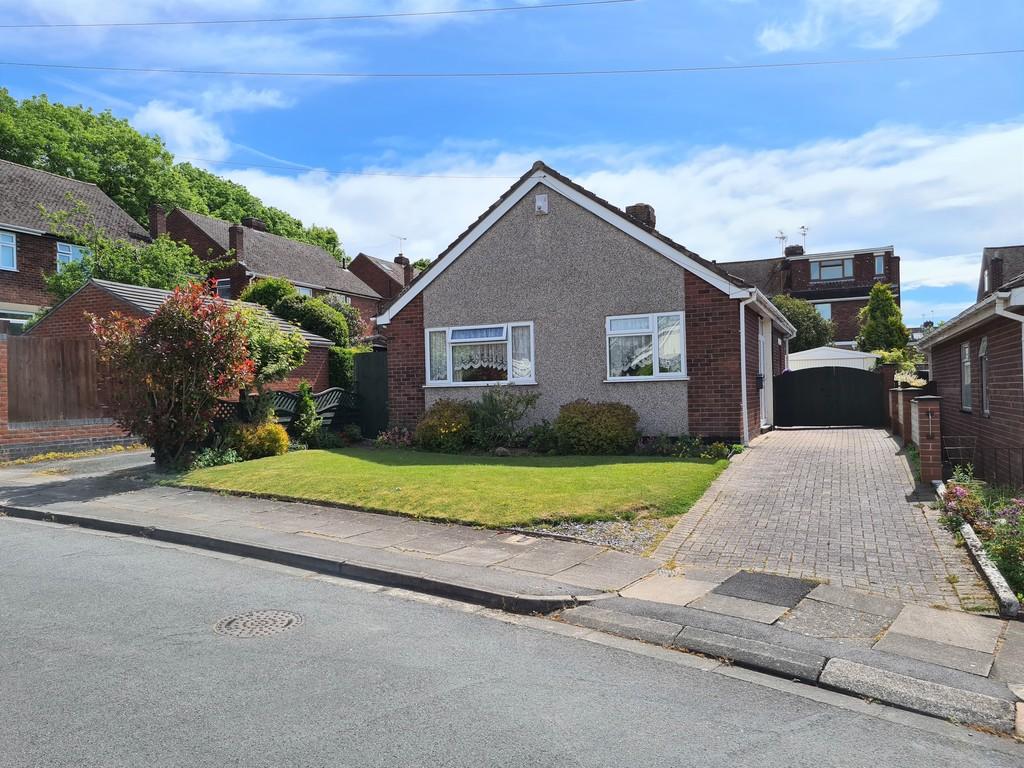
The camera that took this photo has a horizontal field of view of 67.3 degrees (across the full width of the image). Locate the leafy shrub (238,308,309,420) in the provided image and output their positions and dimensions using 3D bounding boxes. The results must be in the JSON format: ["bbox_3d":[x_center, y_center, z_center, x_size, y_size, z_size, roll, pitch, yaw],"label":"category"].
[{"bbox_3d":[-4.277,-0.194,13.400,1.500,2.250,1.400,-2,-1,23],"label":"leafy shrub"}]

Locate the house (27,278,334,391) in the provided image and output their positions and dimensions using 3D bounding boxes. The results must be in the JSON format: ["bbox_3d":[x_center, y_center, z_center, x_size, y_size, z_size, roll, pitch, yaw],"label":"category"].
[{"bbox_3d":[-8.651,-0.549,20.129,6.150,3.800,5.450,-2,-1,24],"label":"house"}]

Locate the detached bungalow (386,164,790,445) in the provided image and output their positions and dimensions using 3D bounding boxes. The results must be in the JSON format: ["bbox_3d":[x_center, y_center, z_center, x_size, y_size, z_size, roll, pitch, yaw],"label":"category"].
[{"bbox_3d":[2.753,-1.576,19.599,7.850,5.430,10.950,-2,-1,24],"label":"detached bungalow"}]

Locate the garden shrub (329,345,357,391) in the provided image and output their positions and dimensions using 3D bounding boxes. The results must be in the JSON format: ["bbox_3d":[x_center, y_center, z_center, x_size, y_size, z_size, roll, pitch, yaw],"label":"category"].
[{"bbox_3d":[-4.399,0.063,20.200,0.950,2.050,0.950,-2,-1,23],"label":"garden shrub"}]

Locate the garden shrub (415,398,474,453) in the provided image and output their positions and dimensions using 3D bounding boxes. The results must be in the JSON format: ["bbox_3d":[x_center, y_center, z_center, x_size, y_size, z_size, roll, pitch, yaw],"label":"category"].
[{"bbox_3d":[-1.224,0.758,13.950,1.120,0.930,1.000,-2,-1,23],"label":"garden shrub"}]

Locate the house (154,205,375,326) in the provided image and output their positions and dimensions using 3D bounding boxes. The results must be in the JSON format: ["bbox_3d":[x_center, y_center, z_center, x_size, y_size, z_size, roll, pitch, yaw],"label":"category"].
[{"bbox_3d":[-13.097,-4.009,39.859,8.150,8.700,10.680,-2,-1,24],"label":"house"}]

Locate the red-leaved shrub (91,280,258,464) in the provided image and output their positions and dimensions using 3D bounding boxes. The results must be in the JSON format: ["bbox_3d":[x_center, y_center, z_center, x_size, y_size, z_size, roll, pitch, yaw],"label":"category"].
[{"bbox_3d":[-5.209,-0.117,11.800,2.350,2.800,2.150,-2,-1,23],"label":"red-leaved shrub"}]

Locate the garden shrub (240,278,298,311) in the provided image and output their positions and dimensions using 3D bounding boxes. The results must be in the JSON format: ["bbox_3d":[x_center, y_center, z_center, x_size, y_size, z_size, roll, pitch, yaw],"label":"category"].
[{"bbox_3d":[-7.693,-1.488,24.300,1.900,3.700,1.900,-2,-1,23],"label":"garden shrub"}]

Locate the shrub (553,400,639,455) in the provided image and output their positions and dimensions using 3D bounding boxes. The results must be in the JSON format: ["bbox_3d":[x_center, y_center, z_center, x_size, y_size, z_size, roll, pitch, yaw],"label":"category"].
[{"bbox_3d":[1.384,0.676,12.750,1.400,0.900,1.150,-2,-1,23],"label":"shrub"}]

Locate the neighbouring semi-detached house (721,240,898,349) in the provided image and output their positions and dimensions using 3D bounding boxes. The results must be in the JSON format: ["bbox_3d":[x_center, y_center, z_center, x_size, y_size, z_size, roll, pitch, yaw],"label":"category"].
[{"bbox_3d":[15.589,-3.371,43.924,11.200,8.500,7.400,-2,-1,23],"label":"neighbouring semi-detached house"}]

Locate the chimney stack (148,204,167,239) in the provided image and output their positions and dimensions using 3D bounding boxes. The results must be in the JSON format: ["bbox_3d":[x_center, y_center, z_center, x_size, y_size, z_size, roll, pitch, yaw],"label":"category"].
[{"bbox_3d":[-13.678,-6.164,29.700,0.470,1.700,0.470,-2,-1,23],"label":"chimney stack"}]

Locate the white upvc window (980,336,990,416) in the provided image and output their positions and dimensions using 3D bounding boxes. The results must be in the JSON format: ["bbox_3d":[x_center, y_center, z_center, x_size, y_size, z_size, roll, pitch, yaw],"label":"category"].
[{"bbox_3d":[6.542,-0.105,10.620,0.120,1.060,0.850,-2,-1,23],"label":"white upvc window"}]

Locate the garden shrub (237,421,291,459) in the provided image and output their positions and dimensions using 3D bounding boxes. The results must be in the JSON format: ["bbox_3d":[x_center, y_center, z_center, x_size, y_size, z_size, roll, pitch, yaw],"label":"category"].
[{"bbox_3d":[-4.315,0.993,13.300,0.880,0.680,0.800,-2,-1,24],"label":"garden shrub"}]

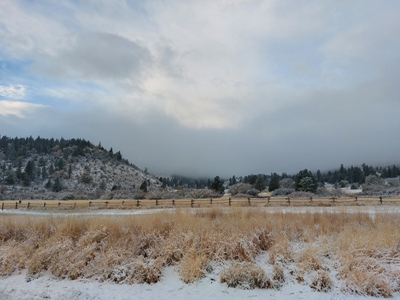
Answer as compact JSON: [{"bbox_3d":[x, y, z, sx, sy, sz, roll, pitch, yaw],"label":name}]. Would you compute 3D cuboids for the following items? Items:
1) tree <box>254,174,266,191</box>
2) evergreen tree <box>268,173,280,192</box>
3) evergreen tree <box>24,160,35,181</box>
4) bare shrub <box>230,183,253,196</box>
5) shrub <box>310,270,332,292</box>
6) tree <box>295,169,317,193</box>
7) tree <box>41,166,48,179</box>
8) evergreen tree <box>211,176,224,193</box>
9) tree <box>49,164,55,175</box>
[{"bbox_3d":[26.181,14.432,120.000,5.193,7.227,5.193,0,-8,0],"label":"tree"},{"bbox_3d":[32.777,14.299,122.000,5.279,8.359,5.279,0,-8,0],"label":"evergreen tree"},{"bbox_3d":[-116.480,14.217,190.000,7.537,14.046,7.537,0,-8,0],"label":"evergreen tree"},{"bbox_3d":[13.226,12.901,90.000,7.627,4.382,6.483,0,-8,0],"label":"bare shrub"},{"bbox_3d":[1.976,2.130,4.500,0.349,0.321,0.331,0,-8,0],"label":"shrub"},{"bbox_3d":[43.856,12.815,115.000,9.331,9.870,8.864,0,-8,0],"label":"tree"},{"bbox_3d":[-114.772,16.818,205.000,5.545,9.241,5.545,0,-8,0],"label":"tree"},{"bbox_3d":[7.361,14.370,115.000,6.013,6.760,6.013,0,-8,0],"label":"evergreen tree"},{"bbox_3d":[-117.815,15.669,220.000,4.760,8.330,4.760,0,-8,0],"label":"tree"}]

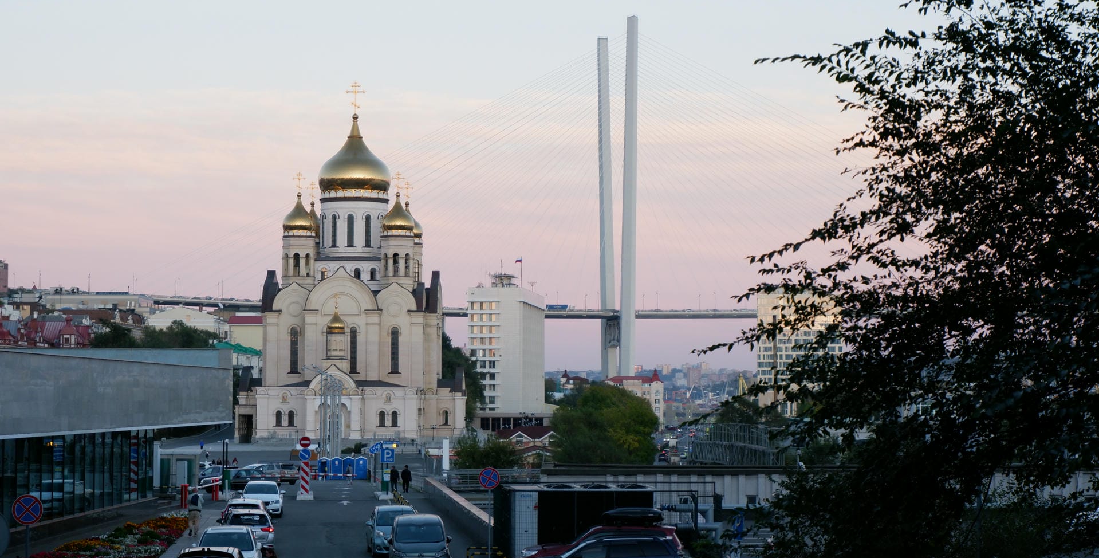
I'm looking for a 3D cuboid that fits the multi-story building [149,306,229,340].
[{"bbox_3d":[-96.740,15.078,535.058,17.500,14.000,27.000,0,-3,-1],"label":"multi-story building"}]

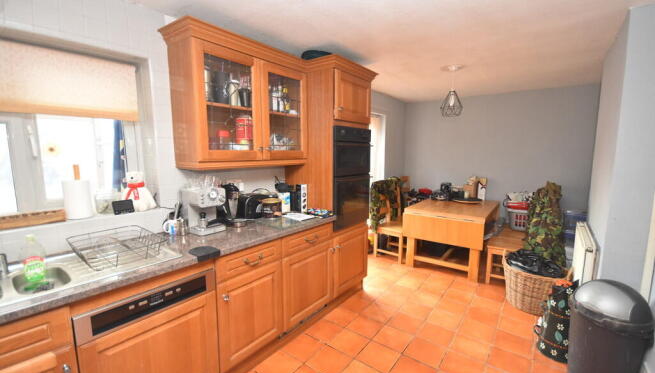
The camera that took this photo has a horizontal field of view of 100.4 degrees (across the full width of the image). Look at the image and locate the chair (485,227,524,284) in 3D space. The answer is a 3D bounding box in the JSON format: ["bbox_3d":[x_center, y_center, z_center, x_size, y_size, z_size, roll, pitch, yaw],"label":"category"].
[{"bbox_3d":[2.119,0.607,3.065,0.480,1.000,0.460,4,7,38],"label":"chair"}]

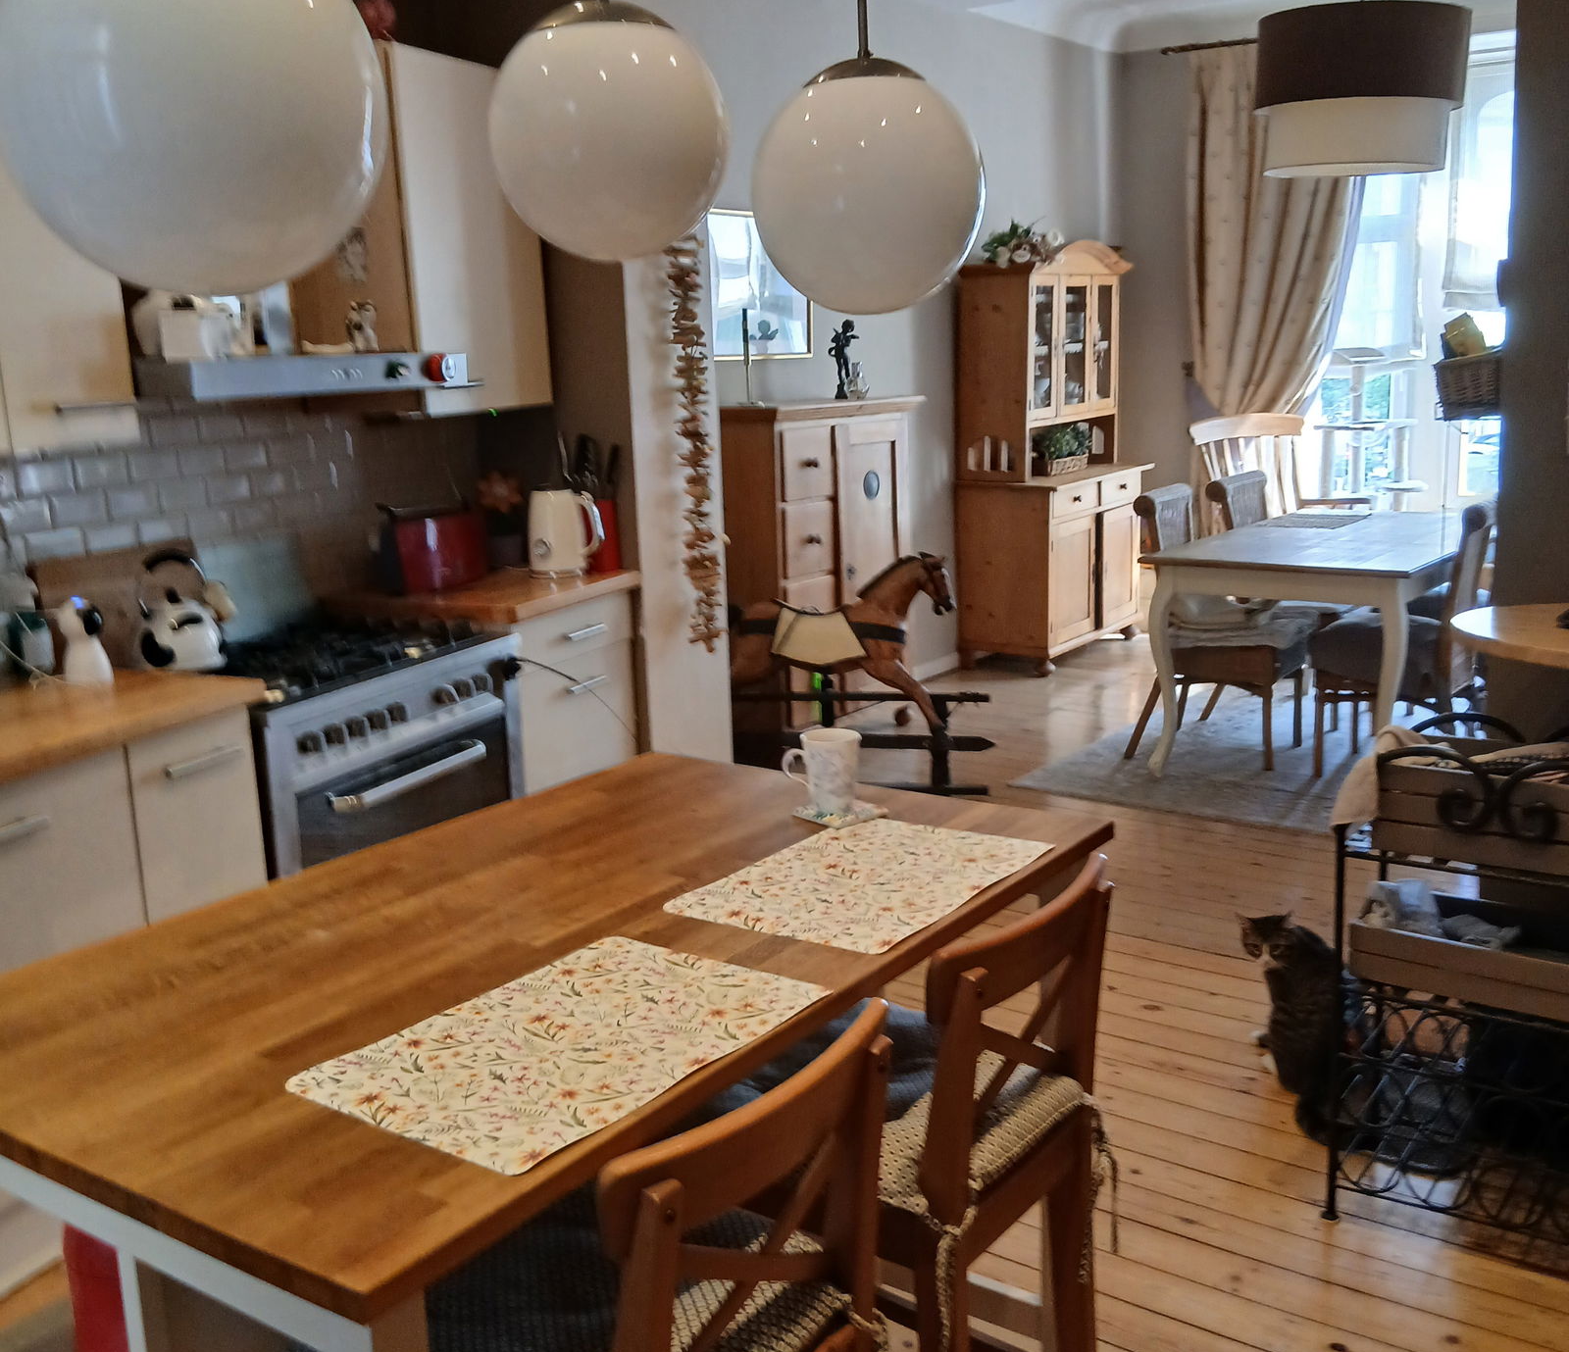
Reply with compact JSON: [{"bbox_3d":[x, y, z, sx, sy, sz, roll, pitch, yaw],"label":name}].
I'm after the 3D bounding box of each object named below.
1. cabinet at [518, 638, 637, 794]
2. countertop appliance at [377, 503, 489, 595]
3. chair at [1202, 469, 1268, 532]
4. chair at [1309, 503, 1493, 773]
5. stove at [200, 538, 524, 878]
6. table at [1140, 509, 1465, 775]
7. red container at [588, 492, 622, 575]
[{"bbox_3d":[-0.818,0.240,4.561,0.560,0.700,0.600,4,13,25],"label":"cabinet"},{"bbox_3d":[-1.016,-0.362,4.444,0.150,0.215,0.350,3,13,25],"label":"countertop appliance"},{"bbox_3d":[1.988,-0.315,6.154,0.560,0.970,0.465,6,14,34],"label":"chair"},{"bbox_3d":[2.164,-0.134,5.424,0.580,0.965,0.460,6,14,35],"label":"chair"},{"bbox_3d":[-1.094,0.289,3.766,0.640,1.060,0.900,3,13,25],"label":"stove"},{"bbox_3d":[2.123,-0.148,5.961,0.930,0.770,1.620,7,15,38],"label":"table"},{"bbox_3d":[-0.528,-0.409,4.535,0.106,0.226,0.106,-2,11,0],"label":"red container"}]

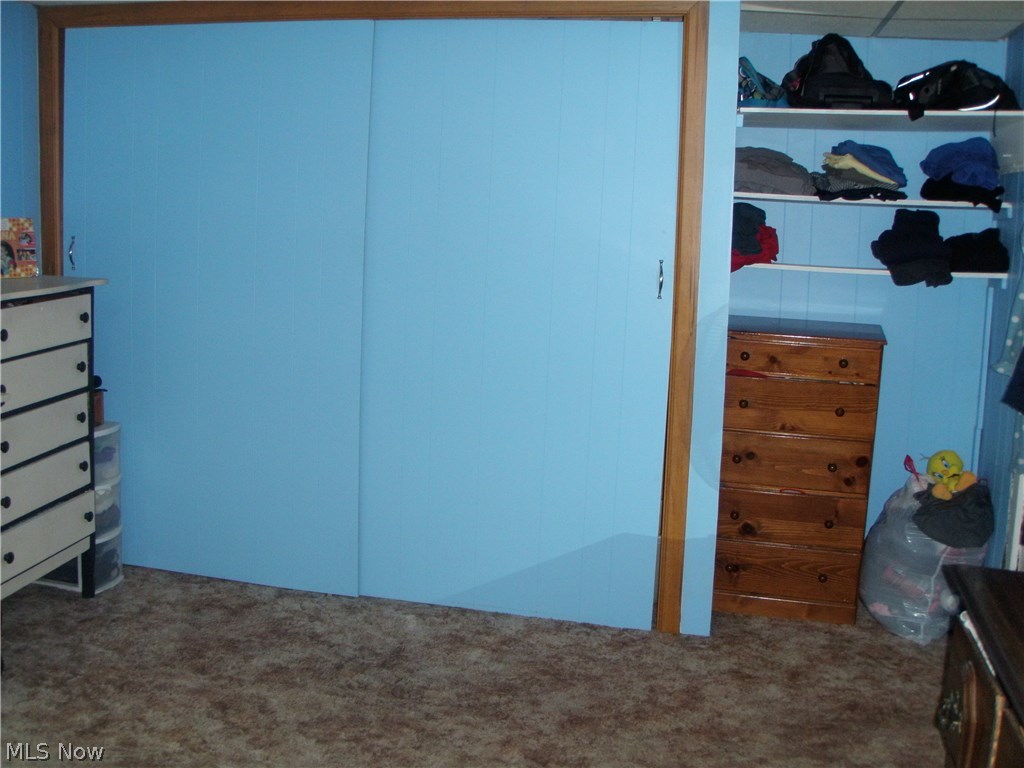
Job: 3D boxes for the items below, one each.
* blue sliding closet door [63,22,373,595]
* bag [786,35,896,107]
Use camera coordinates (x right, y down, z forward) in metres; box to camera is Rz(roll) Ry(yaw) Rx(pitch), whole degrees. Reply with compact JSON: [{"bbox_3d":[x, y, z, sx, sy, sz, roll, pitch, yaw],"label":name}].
[{"bbox_3d":[-1.064,-0.256,4.028,1.190,2.030,0.040,4,10,13],"label":"blue sliding closet door"},{"bbox_3d":[1.085,-1.037,3.753,0.360,0.270,0.350,4,10,13],"label":"bag"}]

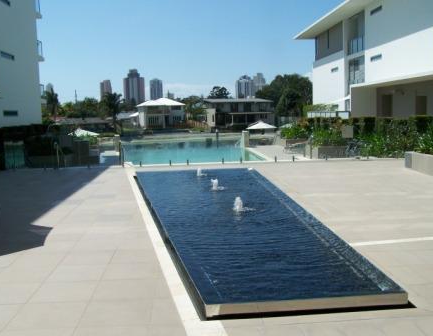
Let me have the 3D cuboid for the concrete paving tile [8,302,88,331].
[{"bbox_3d":[-1.341,1.204,3.945,0.542,0.040,0.542,-1,6,-4],"label":"concrete paving tile"}]

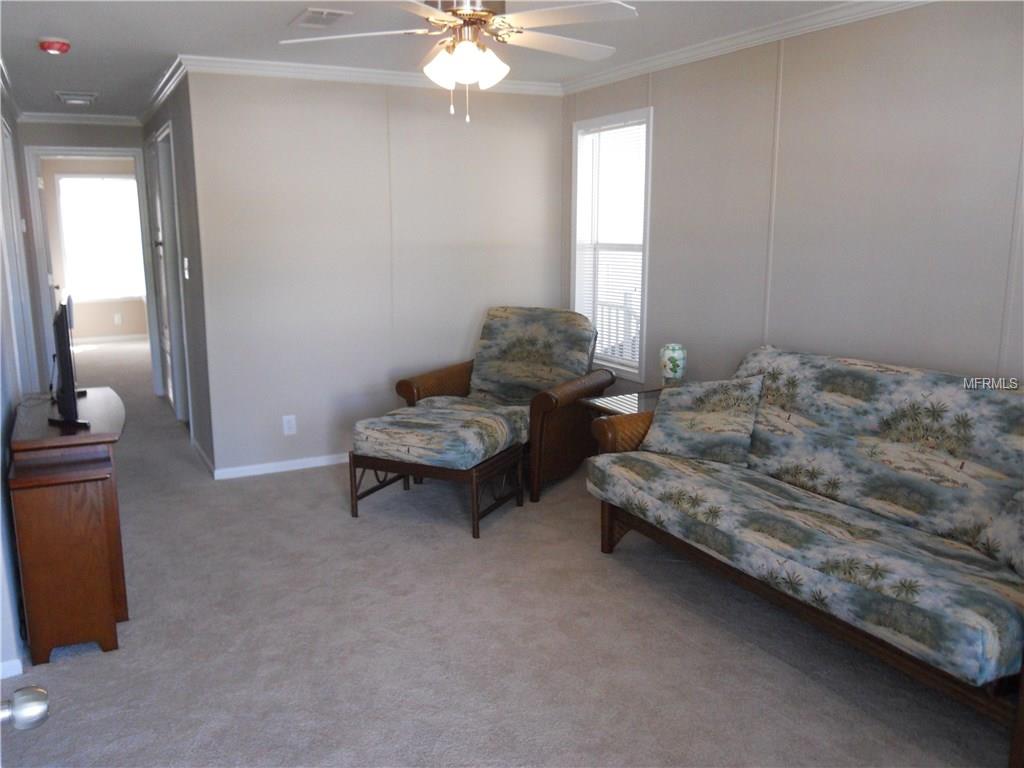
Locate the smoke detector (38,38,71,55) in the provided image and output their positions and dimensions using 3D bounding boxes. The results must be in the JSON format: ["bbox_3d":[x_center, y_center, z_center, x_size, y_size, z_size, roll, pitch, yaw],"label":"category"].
[{"bbox_3d":[-2.249,-1.658,4.079,0.135,0.050,0.135,-6,13,-27],"label":"smoke detector"}]

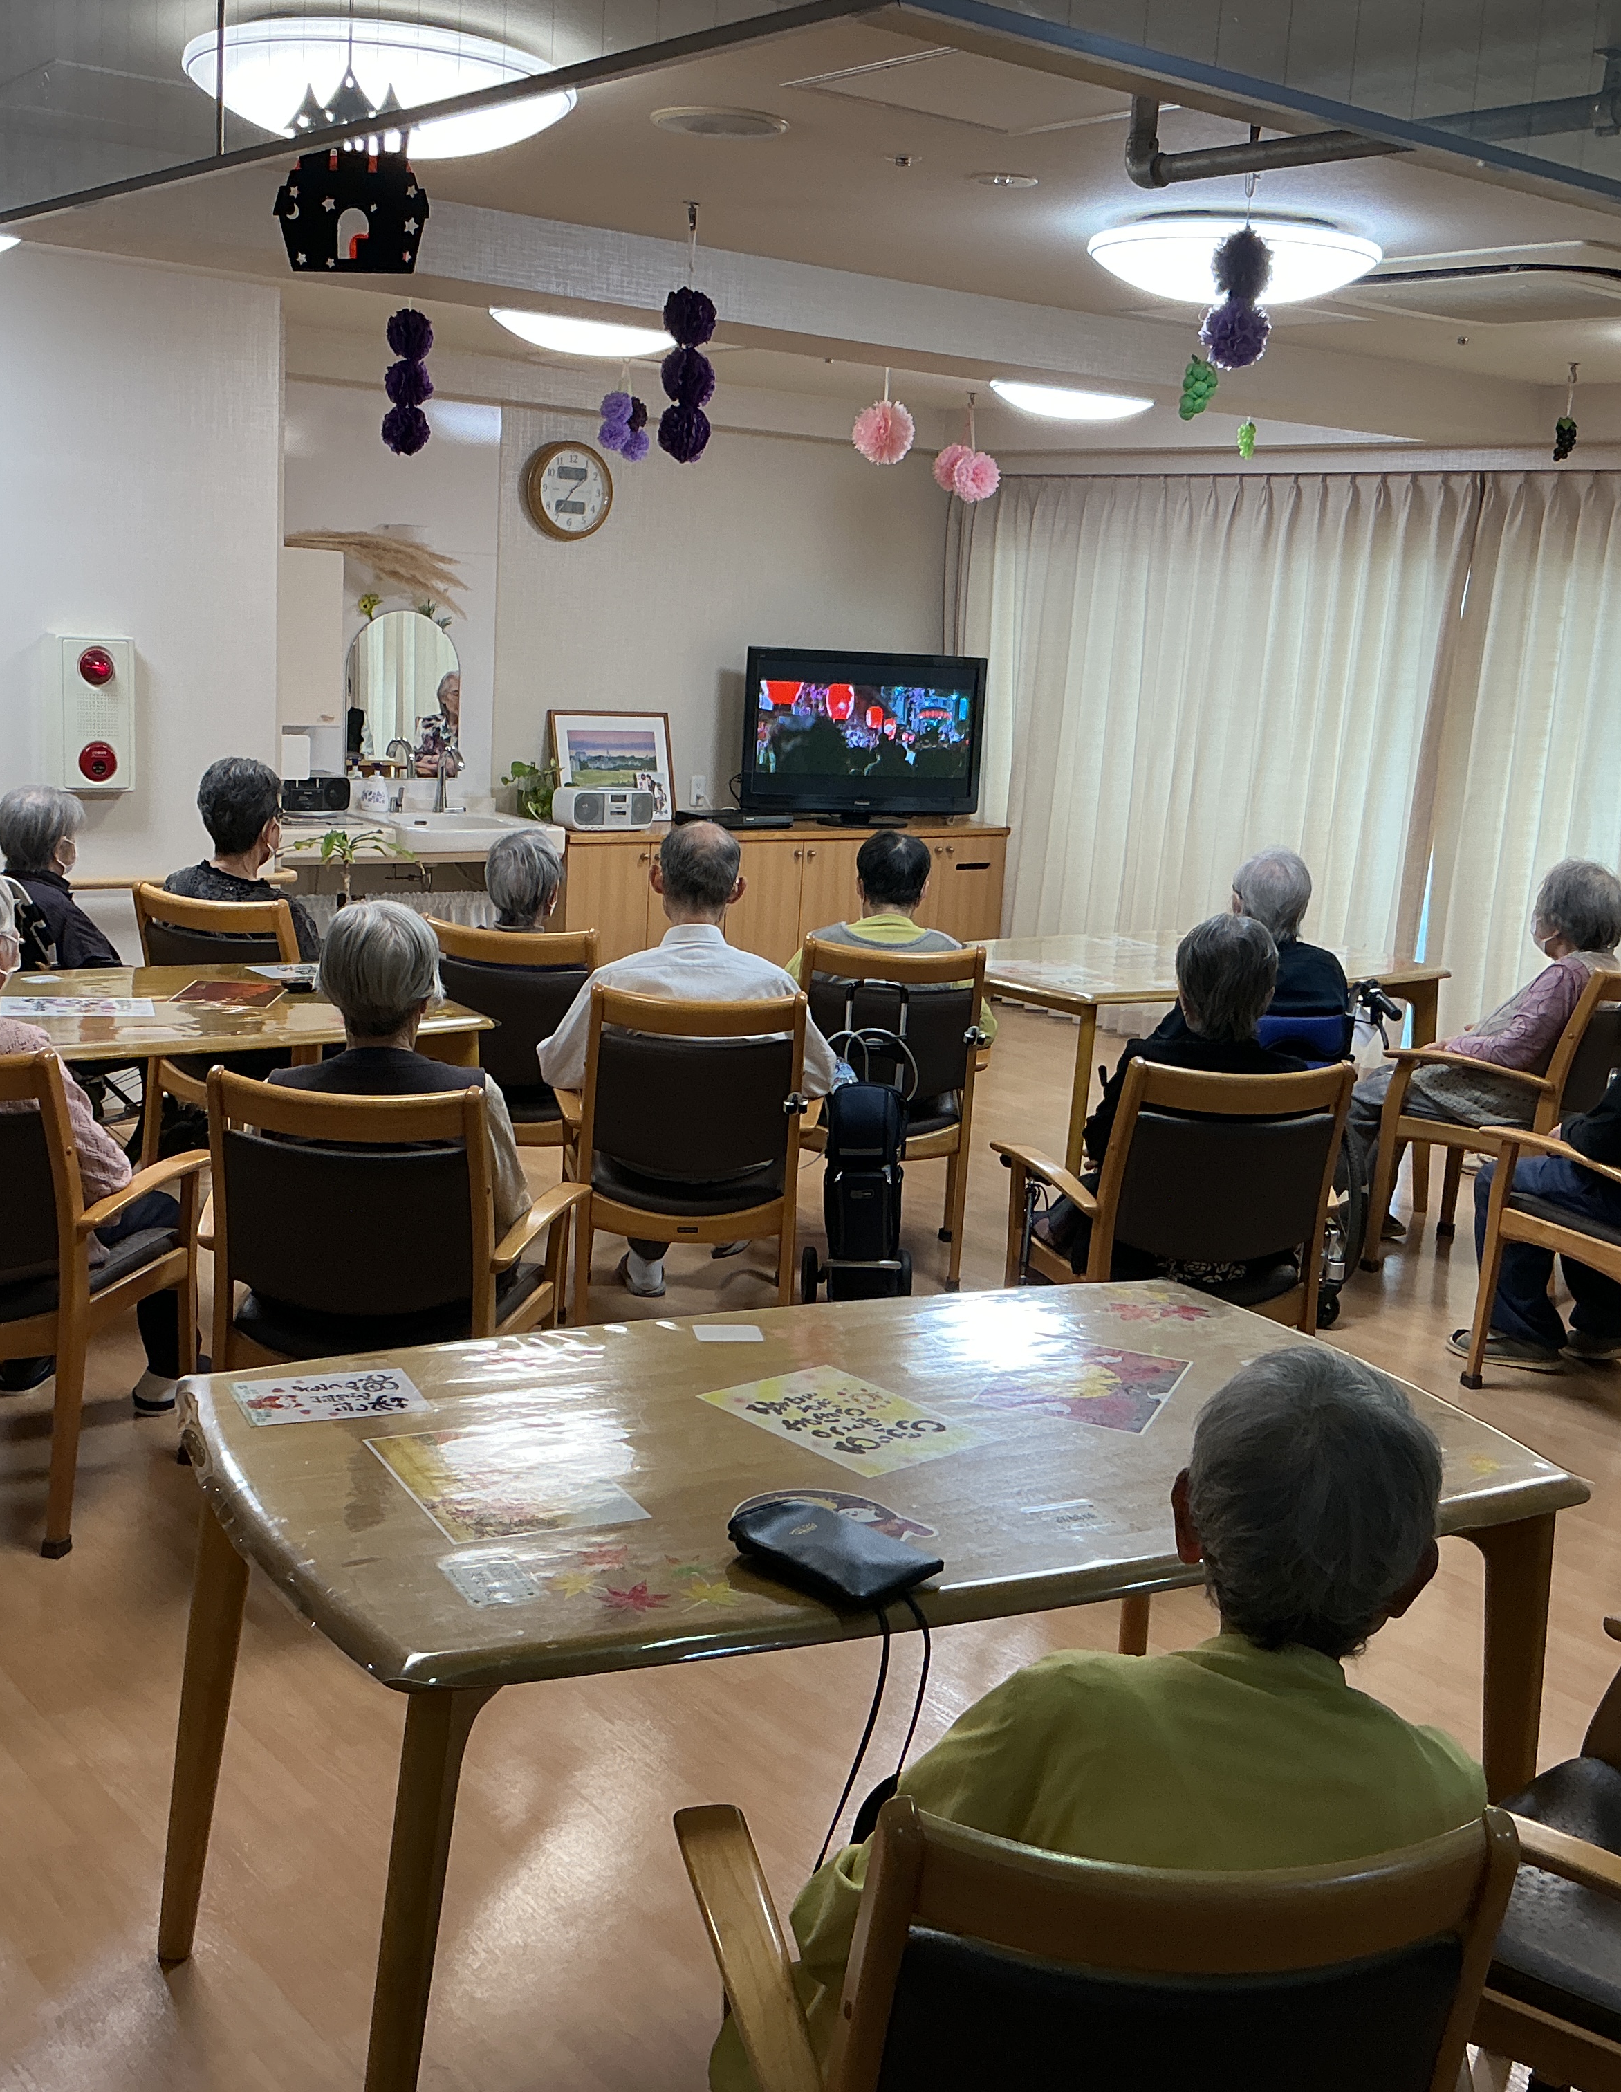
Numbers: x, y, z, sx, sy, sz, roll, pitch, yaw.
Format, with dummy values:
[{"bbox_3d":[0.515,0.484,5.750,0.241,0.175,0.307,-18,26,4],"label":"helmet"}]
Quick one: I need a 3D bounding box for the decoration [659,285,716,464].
[{"bbox_3d":[-0.261,-1.410,4.907,0.114,0.362,0.114,3,11,0],"label":"decoration"}]

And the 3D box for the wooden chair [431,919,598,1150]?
[{"bbox_3d":[-0.651,0.101,5.745,0.600,0.865,0.600,7,11,16],"label":"wooden chair"}]

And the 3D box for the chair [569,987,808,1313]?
[{"bbox_3d":[-0.246,0.251,4.717,0.584,0.815,0.536,3,11,-4],"label":"chair"}]

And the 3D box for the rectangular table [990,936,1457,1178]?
[{"bbox_3d":[0.975,0.115,6.576,1.500,0.720,0.900,-5,14,-38],"label":"rectangular table"}]

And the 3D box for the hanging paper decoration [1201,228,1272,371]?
[{"bbox_3d":[0.773,-1.354,4.243,0.120,0.251,0.120,3,11,0],"label":"hanging paper decoration"}]

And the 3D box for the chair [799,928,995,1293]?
[{"bbox_3d":[0.145,0.124,5.518,0.584,0.815,0.536,2,11,-7],"label":"chair"}]

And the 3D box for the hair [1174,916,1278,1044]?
[{"bbox_3d":[0.776,-0.128,4.344,0.190,0.240,0.210,1,11,-12],"label":"hair"}]

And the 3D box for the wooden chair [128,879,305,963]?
[{"bbox_3d":[-1.411,0.002,6.033,0.560,0.830,0.570,7,11,18],"label":"wooden chair"}]

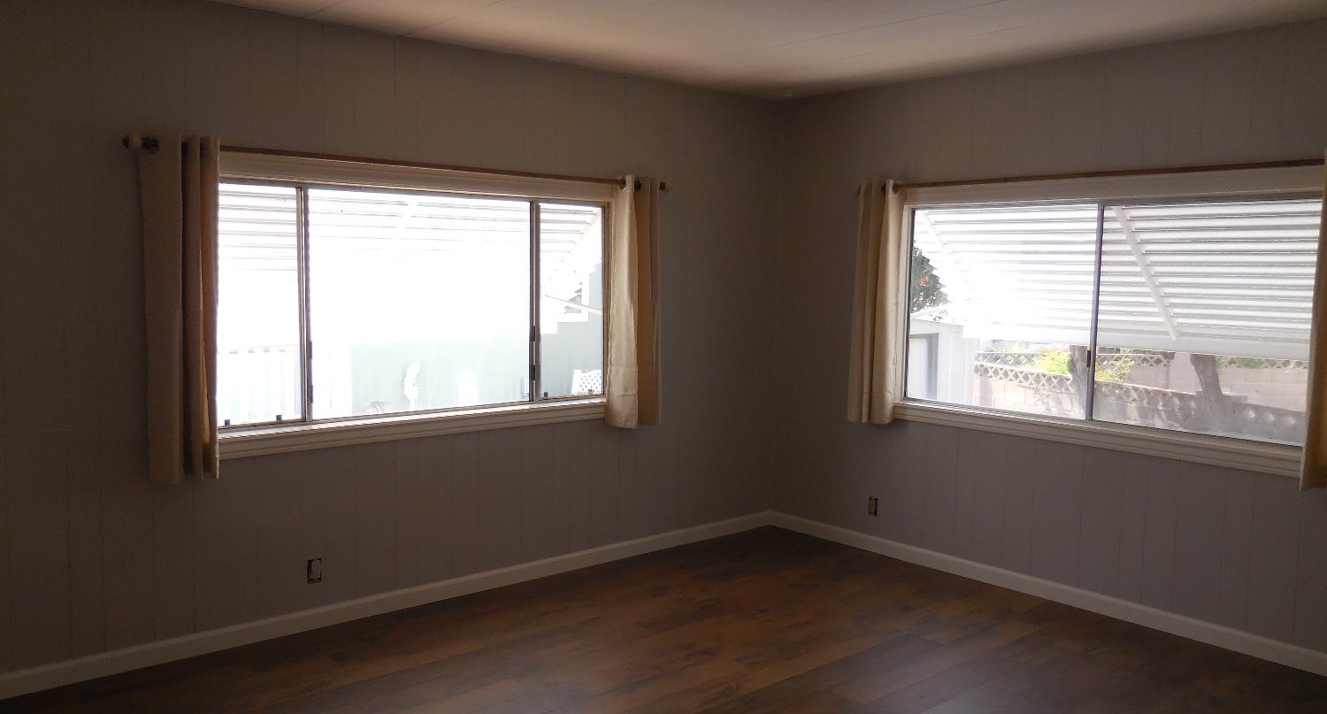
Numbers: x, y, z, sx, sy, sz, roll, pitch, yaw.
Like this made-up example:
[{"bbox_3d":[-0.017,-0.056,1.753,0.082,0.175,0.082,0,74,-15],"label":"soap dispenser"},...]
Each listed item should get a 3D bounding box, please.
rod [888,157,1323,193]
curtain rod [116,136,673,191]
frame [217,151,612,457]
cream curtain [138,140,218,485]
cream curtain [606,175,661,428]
[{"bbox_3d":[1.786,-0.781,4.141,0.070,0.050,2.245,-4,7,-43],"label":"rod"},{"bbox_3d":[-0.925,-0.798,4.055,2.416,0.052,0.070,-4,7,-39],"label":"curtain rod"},{"bbox_3d":[-1.008,-0.231,4.165,2.056,1.157,0.094,-4,7,-39],"label":"frame"},{"bbox_3d":[-1.734,-0.169,3.449,0.229,1.219,0.099,-4,7,-39],"label":"cream curtain"},{"bbox_3d":[-0.148,-0.271,4.755,0.250,1.222,0.099,-4,7,-39],"label":"cream curtain"}]

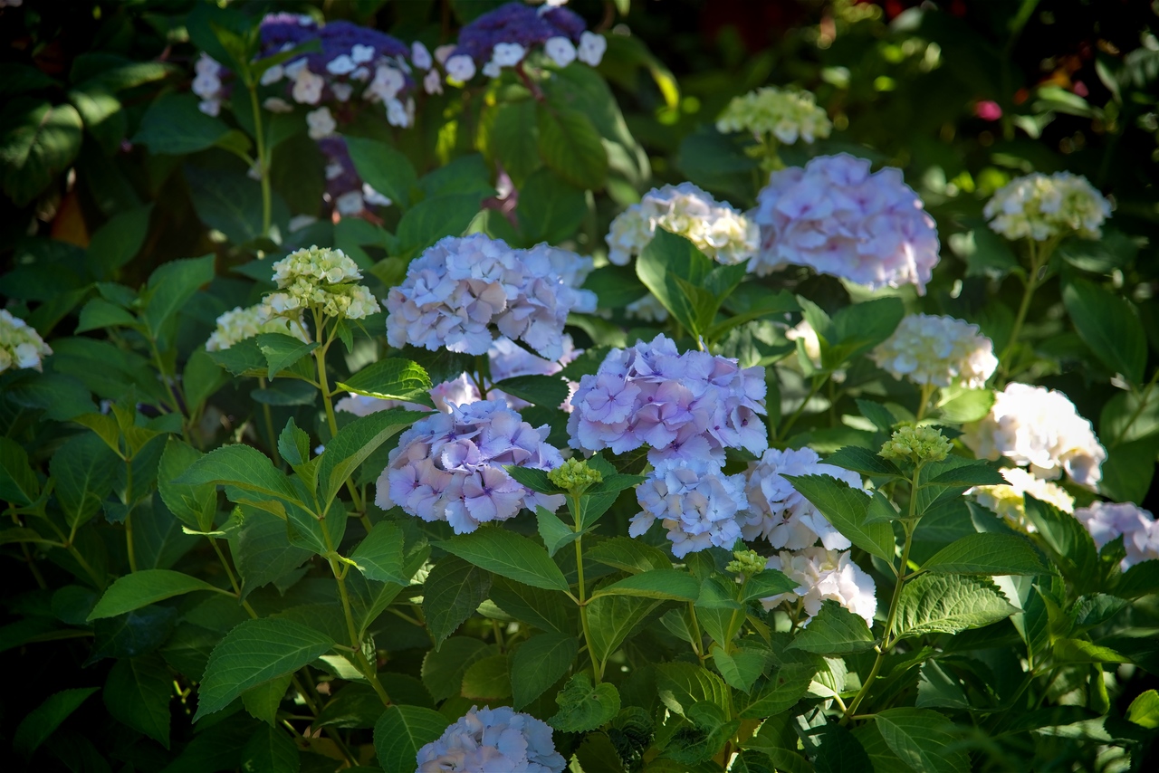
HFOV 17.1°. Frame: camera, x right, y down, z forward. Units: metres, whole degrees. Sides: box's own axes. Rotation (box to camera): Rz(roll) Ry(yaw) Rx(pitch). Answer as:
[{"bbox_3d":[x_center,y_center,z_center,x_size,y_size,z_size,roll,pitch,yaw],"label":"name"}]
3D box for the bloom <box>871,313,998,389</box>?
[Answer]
[{"bbox_3d":[0.317,-0.031,3.441,0.114,0.065,0.110,0,11,0],"label":"bloom"}]

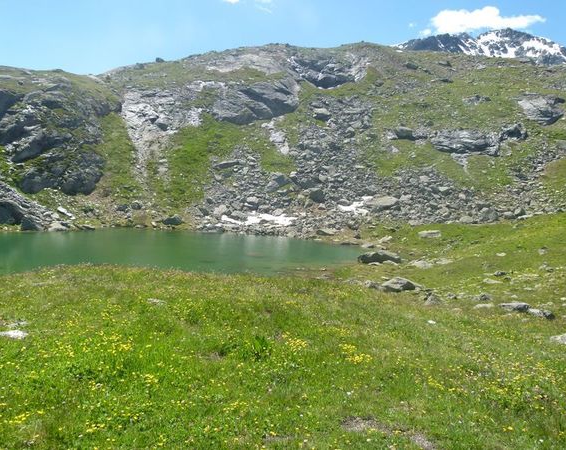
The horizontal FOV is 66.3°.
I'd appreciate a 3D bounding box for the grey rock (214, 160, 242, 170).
[{"bbox_3d":[-10.503,-11.260,82.000,5.140,1.798,3.084,0,2,0],"label":"grey rock"}]

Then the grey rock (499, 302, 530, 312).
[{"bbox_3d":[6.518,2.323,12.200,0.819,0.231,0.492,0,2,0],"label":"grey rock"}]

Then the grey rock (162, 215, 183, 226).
[{"bbox_3d":[-20.402,-0.831,80.000,3.940,2.149,2.955,0,3,0],"label":"grey rock"}]

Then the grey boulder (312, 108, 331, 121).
[{"bbox_3d":[9.596,-27.542,108.000,4.835,2.841,3.868,0,2,0],"label":"grey boulder"}]

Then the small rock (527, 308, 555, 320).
[{"bbox_3d":[8.352,2.892,14.000,0.878,0.376,0.658,0,3,0],"label":"small rock"}]

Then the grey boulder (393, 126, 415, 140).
[{"bbox_3d":[31.405,-23.651,112.000,5.516,3.510,4.413,0,3,0],"label":"grey boulder"}]

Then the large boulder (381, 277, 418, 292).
[{"bbox_3d":[5.695,2.884,21.000,1.786,0.752,1.340,0,3,0],"label":"large boulder"}]

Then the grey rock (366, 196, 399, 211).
[{"bbox_3d":[14.237,-3.076,62.000,4.164,1.903,2.915,0,2,0],"label":"grey rock"}]

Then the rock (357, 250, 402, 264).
[{"bbox_3d":[6.013,2.025,27.000,2.659,0.768,1.596,0,2,0],"label":"rock"}]

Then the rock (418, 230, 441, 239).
[{"bbox_3d":[16.229,1.052,48.000,2.579,0.860,1.805,0,3,0],"label":"rock"}]

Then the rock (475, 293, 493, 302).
[{"bbox_3d":[6.511,2.342,14.000,0.564,0.275,0.423,0,2,0],"label":"rock"}]

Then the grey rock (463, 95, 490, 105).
[{"bbox_3d":[64.753,-41.997,145.000,8.440,3.246,5.908,0,3,0],"label":"grey rock"}]

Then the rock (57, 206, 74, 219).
[{"bbox_3d":[-39.153,-2.250,78.000,2.794,2.095,2.235,0,3,0],"label":"rock"}]

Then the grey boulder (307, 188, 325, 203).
[{"bbox_3d":[5.412,-4.766,70.000,2.821,2.194,2.539,0,3,0],"label":"grey boulder"}]

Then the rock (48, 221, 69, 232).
[{"bbox_3d":[-34.196,0.228,66.000,3.250,1.736,2.275,0,2,0],"label":"rock"}]

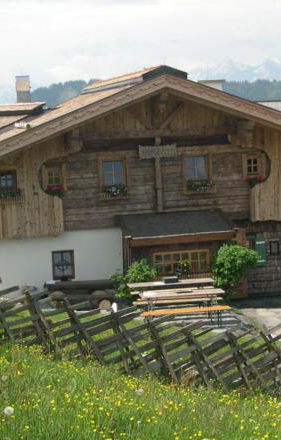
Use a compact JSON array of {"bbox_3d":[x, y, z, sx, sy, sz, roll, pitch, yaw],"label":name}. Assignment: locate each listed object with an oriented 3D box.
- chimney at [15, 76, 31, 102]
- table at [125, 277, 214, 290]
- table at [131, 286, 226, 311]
[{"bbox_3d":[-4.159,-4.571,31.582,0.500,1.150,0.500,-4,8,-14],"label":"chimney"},{"bbox_3d":[0.817,2.017,23.052,2.200,0.750,0.500,-3,8,-9],"label":"table"},{"bbox_3d":[1.072,2.243,22.238,2.200,0.770,0.550,-3,6,-13],"label":"table"}]

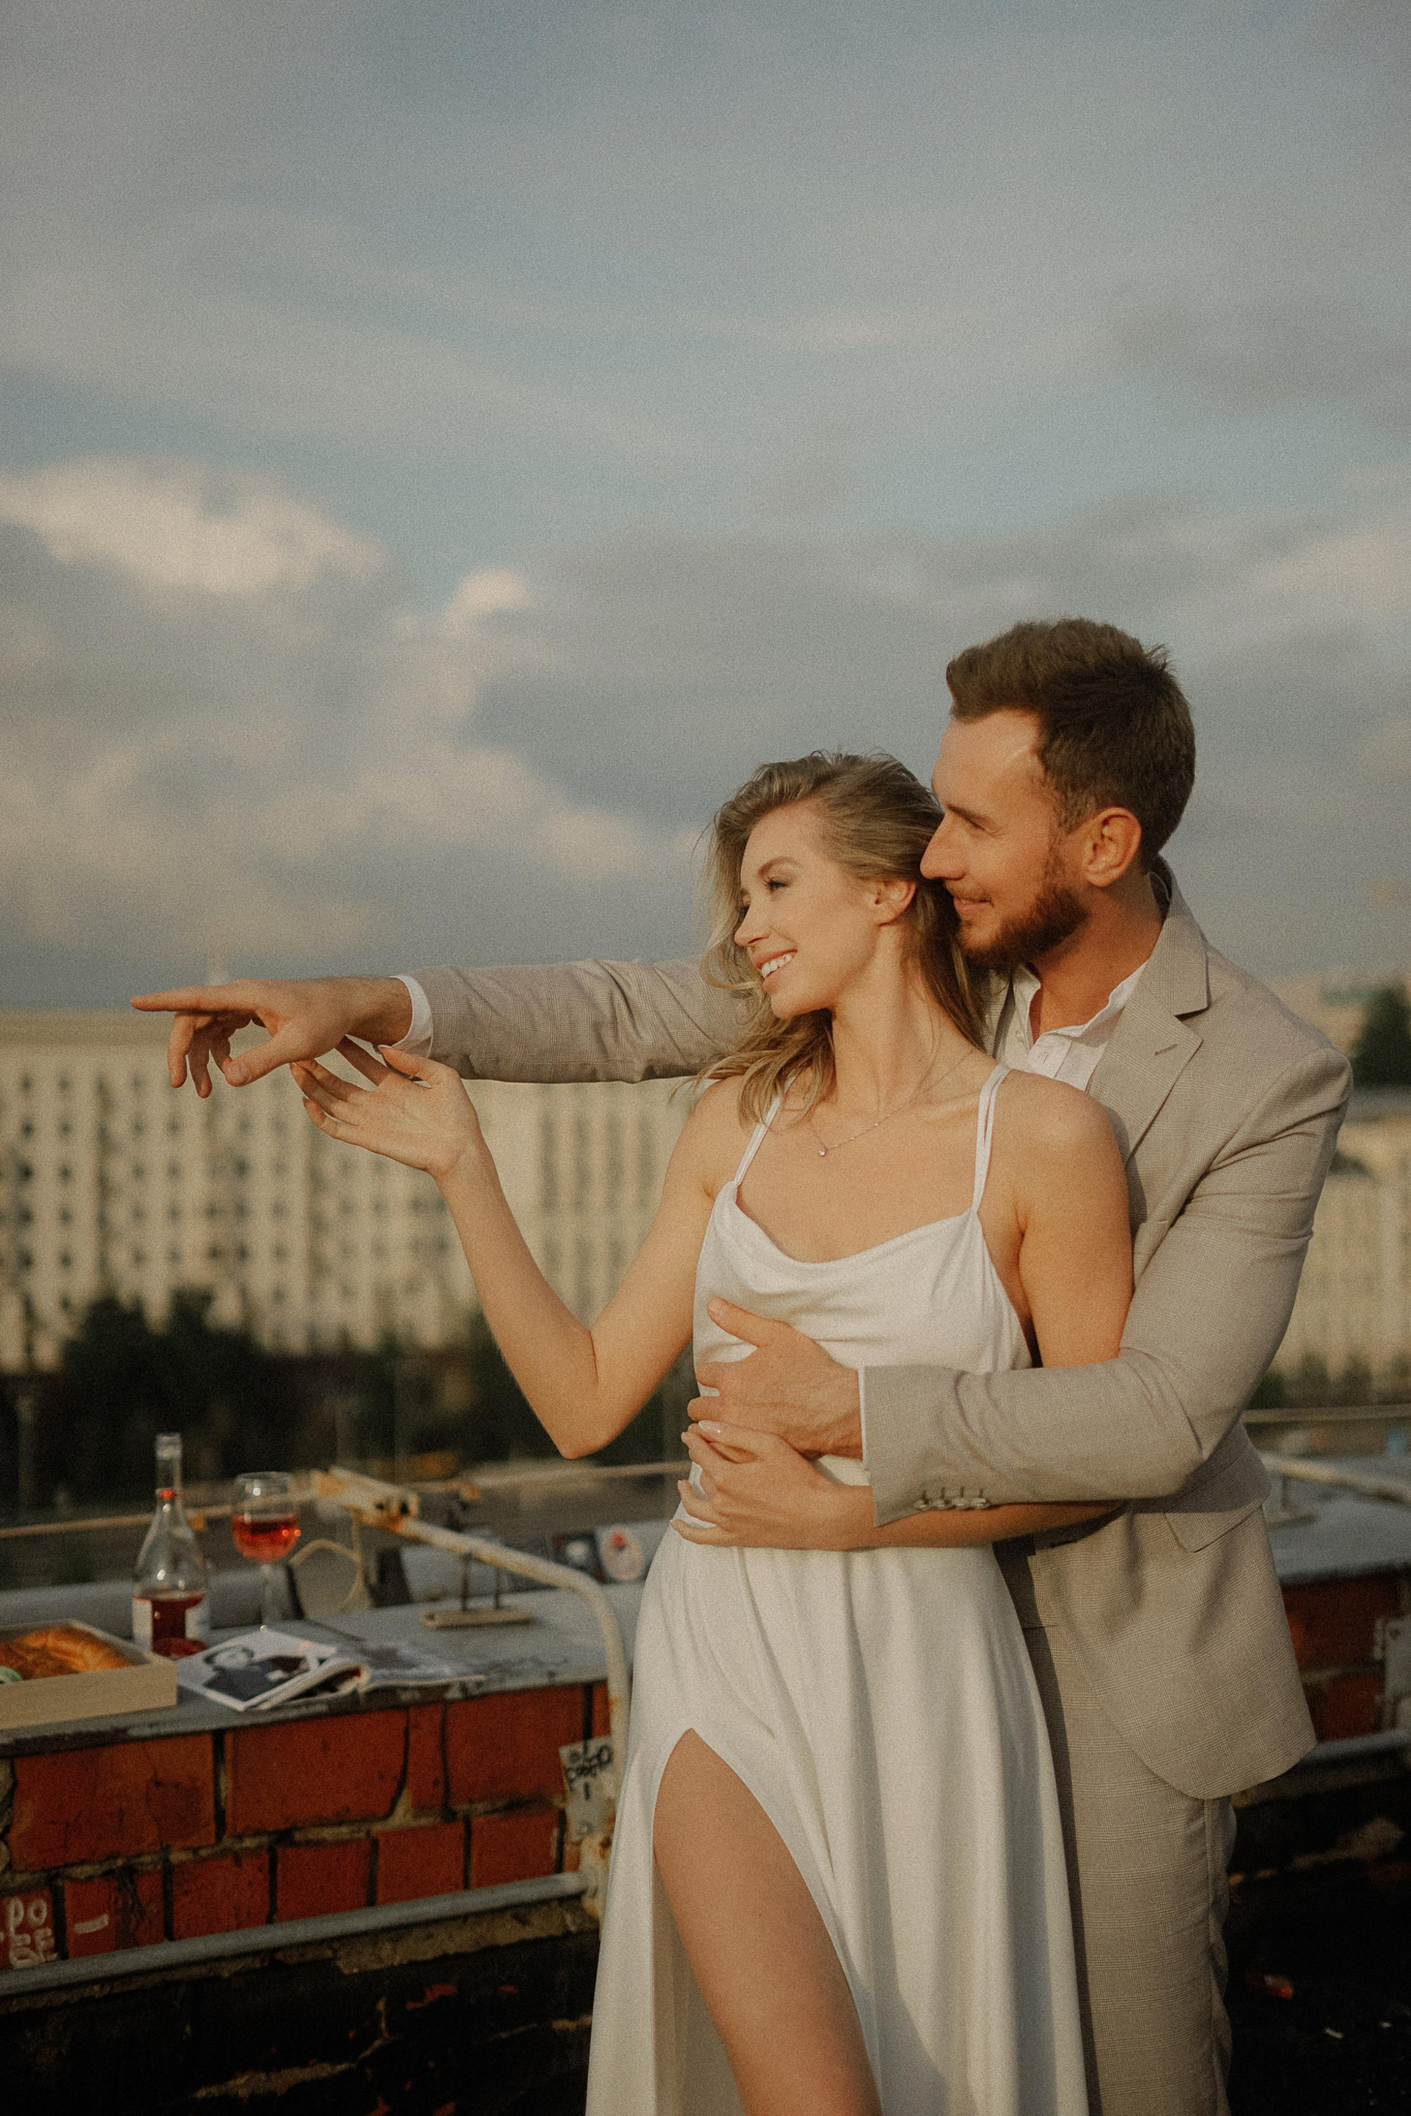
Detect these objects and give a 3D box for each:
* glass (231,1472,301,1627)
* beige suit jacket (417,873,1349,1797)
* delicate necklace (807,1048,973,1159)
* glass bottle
[{"bbox_3d":[-0.586,0.660,3.920,0.090,0.217,0.090,0,0,0],"label":"glass"},{"bbox_3d":[0.173,0.215,2.460,0.650,0.760,0.600,0,0,38],"label":"beige suit jacket"},{"bbox_3d":[0.128,0.030,2.410,0.150,0.105,0.130,0,0,30],"label":"delicate necklace"},{"bbox_3d":[-0.700,0.636,3.850,0.094,0.291,0.094,0,0,0],"label":"glass bottle"}]

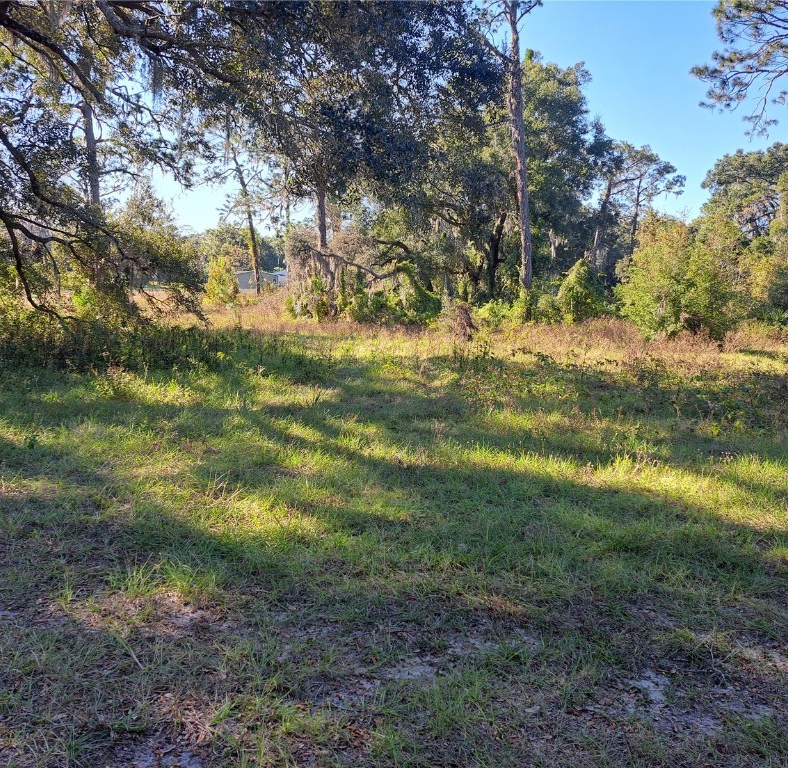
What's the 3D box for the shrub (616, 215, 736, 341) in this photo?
[{"bbox_3d":[7.958,-2.972,20.000,3.250,3.500,3.000,0,8,0],"label":"shrub"}]

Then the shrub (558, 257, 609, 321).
[{"bbox_3d":[6.505,-3.192,24.500,1.750,2.200,1.700,0,8,0],"label":"shrub"}]

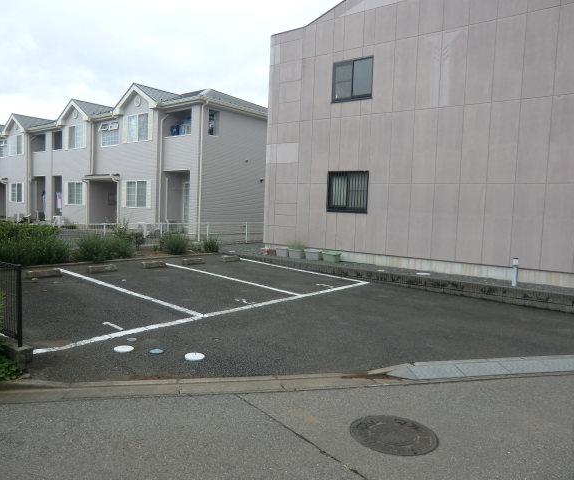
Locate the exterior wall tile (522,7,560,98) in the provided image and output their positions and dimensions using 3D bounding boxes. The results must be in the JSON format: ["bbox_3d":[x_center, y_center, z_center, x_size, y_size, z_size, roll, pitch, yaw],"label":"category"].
[{"bbox_3d":[5.386,-3.943,9.433,0.600,1.808,0.050,5,6,37],"label":"exterior wall tile"}]

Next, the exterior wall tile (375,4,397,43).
[{"bbox_3d":[2.583,-5.542,11.455,0.600,0.870,0.060,5,6,37],"label":"exterior wall tile"}]

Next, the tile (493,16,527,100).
[{"bbox_3d":[4.908,-3.999,9.794,0.600,1.809,0.060,5,6,37],"label":"tile"}]

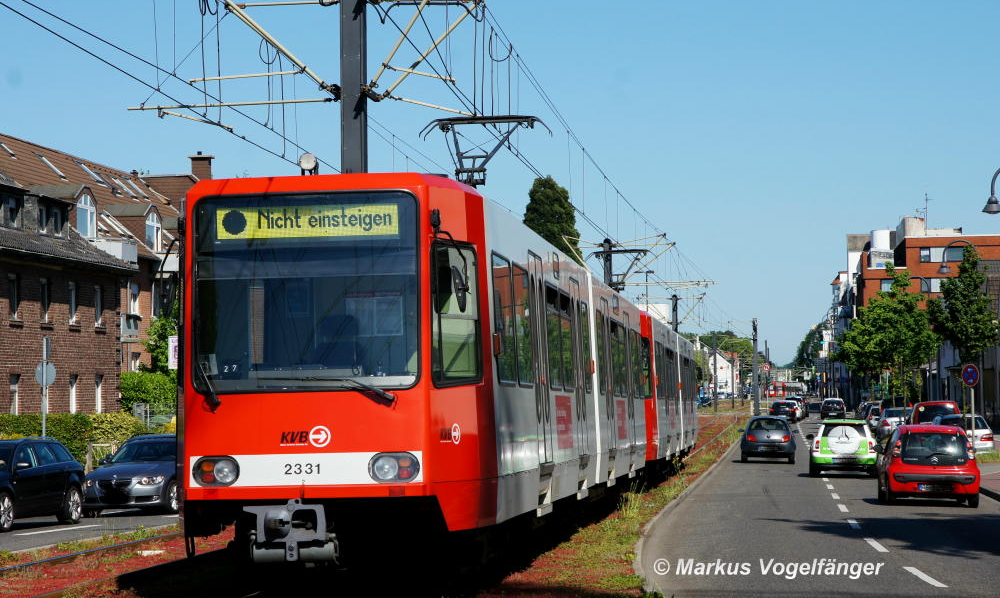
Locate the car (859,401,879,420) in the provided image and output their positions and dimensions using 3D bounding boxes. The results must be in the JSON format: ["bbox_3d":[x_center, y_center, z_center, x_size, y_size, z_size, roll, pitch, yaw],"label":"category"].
[{"bbox_3d":[24.400,7.370,164.000,1.770,1.470,4.300,-1,-2,8],"label":"car"}]

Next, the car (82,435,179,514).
[{"bbox_3d":[-6.000,3.180,45.740,1.810,1.420,4.520,-1,-2,16],"label":"car"}]

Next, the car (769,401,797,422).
[{"bbox_3d":[18.620,7.340,163.100,1.770,1.440,4.250,-1,-2,9],"label":"car"}]

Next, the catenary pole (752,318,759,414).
[{"bbox_3d":[20.800,5.580,203.000,0.380,8.000,0.380,-1,-2,8],"label":"catenary pole"}]

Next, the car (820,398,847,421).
[{"bbox_3d":[24.000,7.850,179.000,1.760,1.480,4.250,-1,-2,9],"label":"car"}]

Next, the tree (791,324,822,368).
[{"bbox_3d":[46.900,9.600,380.000,6.500,11.300,6.500,-1,-2,8],"label":"tree"}]

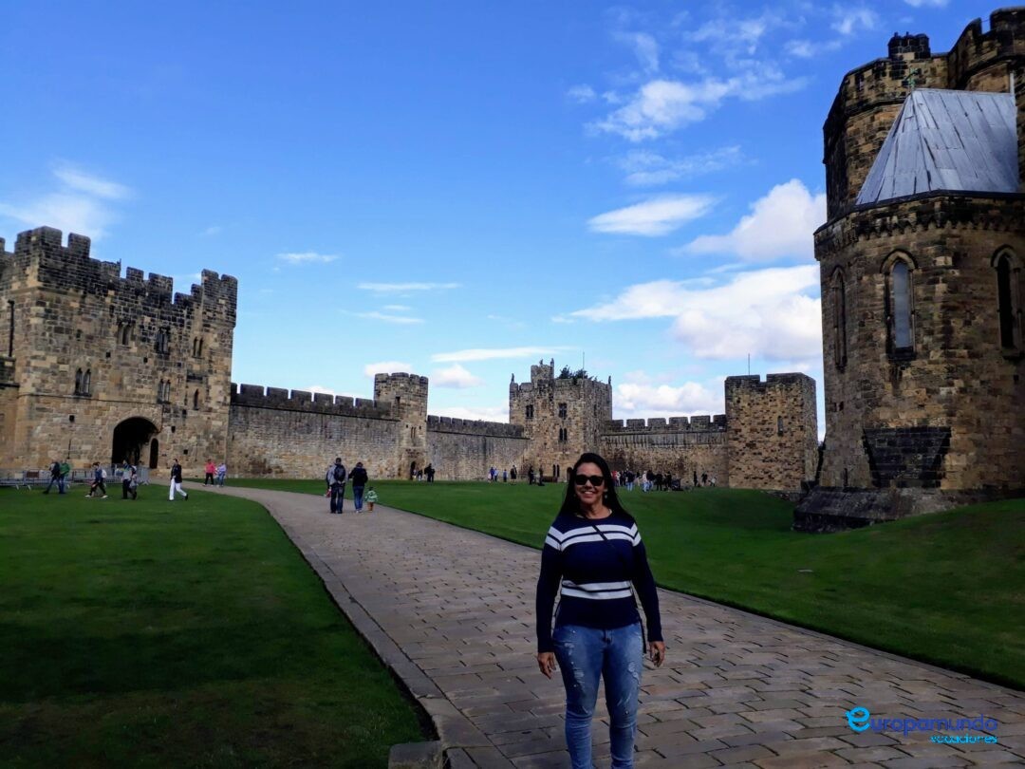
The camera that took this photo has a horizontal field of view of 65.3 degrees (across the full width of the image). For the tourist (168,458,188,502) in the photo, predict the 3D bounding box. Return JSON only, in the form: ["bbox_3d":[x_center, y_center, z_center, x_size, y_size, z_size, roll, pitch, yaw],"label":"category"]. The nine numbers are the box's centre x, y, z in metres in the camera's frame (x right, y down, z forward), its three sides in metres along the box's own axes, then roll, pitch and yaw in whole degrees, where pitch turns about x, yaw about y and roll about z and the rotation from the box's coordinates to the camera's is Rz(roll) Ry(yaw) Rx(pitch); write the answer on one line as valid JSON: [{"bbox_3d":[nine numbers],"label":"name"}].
[{"bbox_3d":[-13.474,3.853,32.200,0.700,1.700,0.500,2,-6,-17],"label":"tourist"}]

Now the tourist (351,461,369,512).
[{"bbox_3d":[-4.965,3.332,25.800,0.580,1.630,0.380,2,-6,-13],"label":"tourist"}]

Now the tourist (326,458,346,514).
[{"bbox_3d":[-5.681,3.277,25.800,0.600,1.780,0.420,2,-7,-18],"label":"tourist"}]

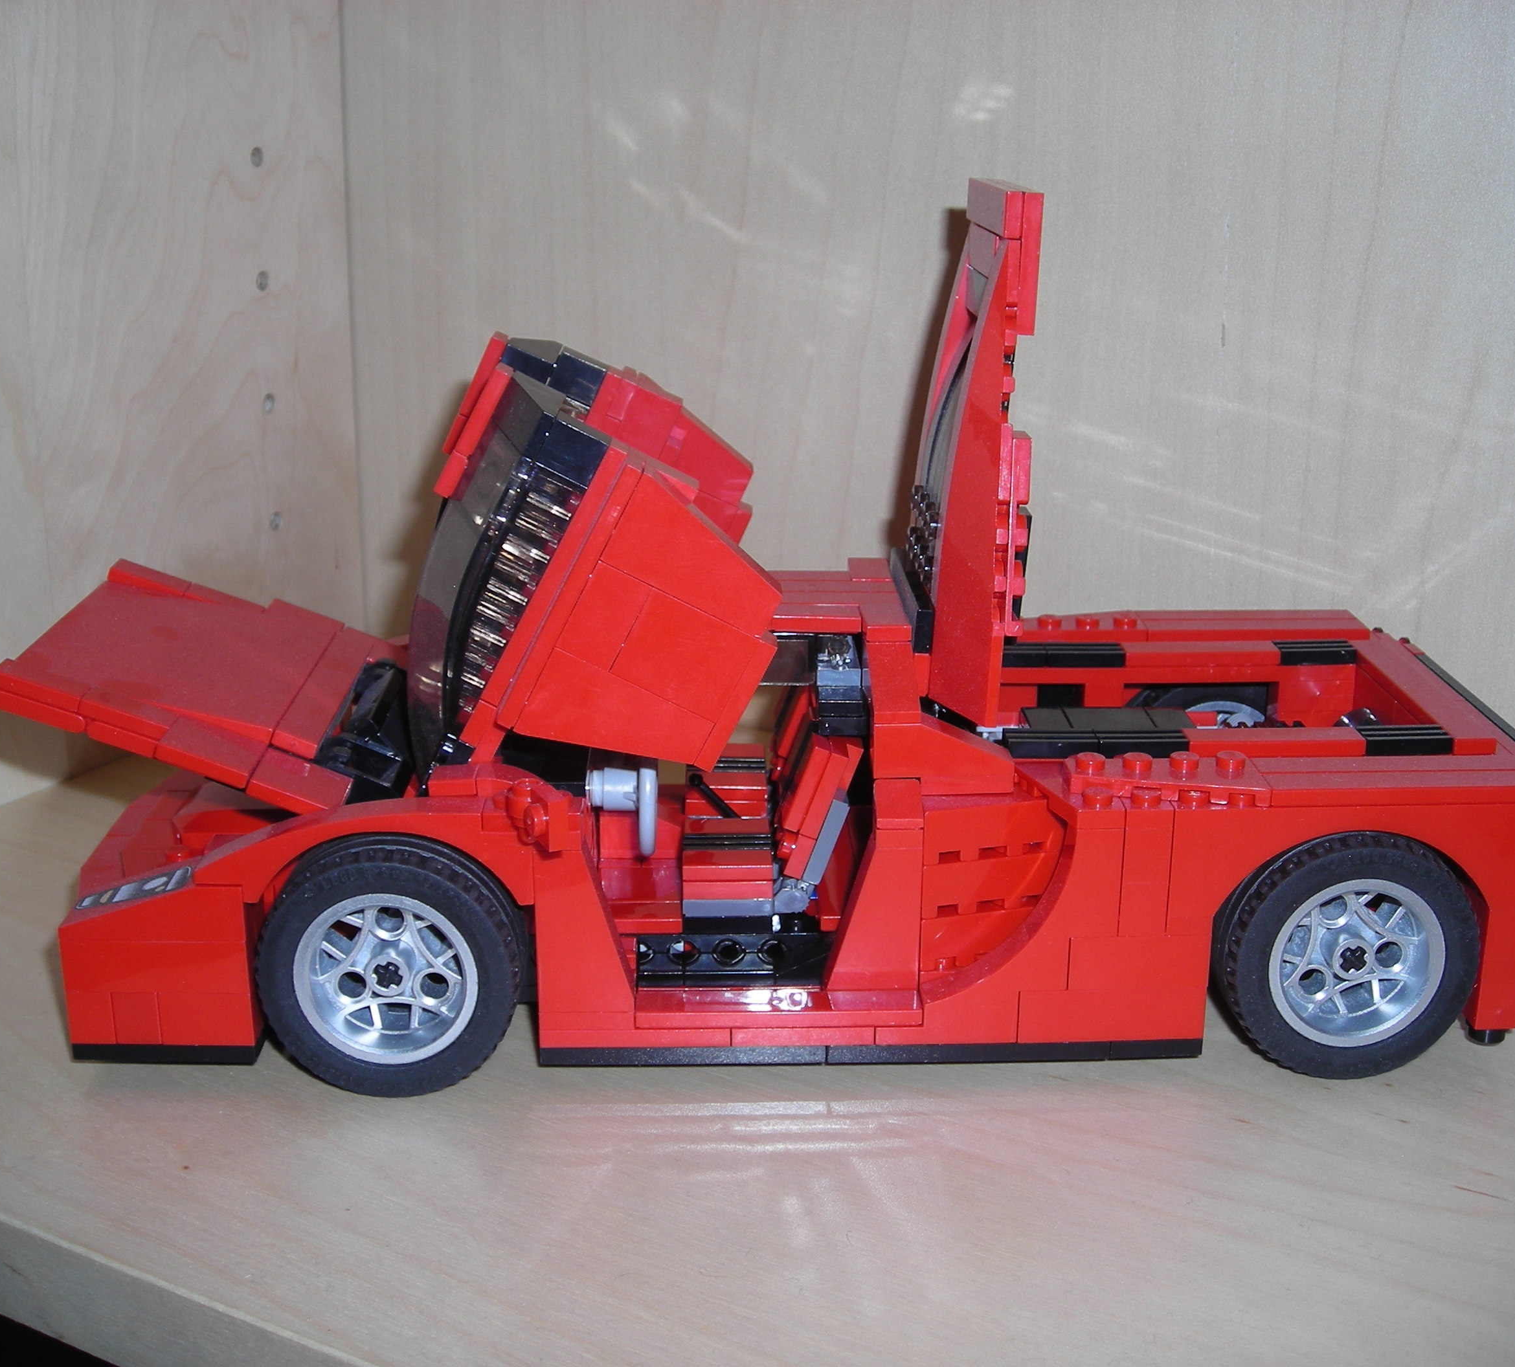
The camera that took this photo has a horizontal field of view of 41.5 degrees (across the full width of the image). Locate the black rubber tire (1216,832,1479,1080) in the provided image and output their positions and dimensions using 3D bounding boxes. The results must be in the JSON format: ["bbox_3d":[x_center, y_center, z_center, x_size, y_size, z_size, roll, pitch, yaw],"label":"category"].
[{"bbox_3d":[0.098,0.043,0.336,0.043,0.043,0.022,0,16,-1],"label":"black rubber tire"}]

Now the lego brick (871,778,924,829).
[{"bbox_3d":[0.024,0.021,0.337,0.008,0.006,0.008,0,16,-1],"label":"lego brick"}]

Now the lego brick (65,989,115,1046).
[{"bbox_3d":[-0.111,0.055,0.338,0.008,0.010,0.008,0,16,-1],"label":"lego brick"}]

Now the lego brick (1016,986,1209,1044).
[{"bbox_3d":[0.059,0.054,0.338,0.032,0.010,0.008,0,16,-1],"label":"lego brick"}]

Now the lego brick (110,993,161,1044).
[{"bbox_3d":[-0.104,0.055,0.338,0.008,0.010,0.008,0,16,-1],"label":"lego brick"}]

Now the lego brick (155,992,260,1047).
[{"bbox_3d":[-0.092,0.055,0.338,0.016,0.010,0.008,0,16,-1],"label":"lego brick"}]

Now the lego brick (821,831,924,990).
[{"bbox_3d":[0.020,0.038,0.342,0.016,0.029,0.008,0,16,-1],"label":"lego brick"}]

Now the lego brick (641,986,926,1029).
[{"bbox_3d":[0.004,0.055,0.338,0.048,0.003,0.008,0,16,-1],"label":"lego brick"}]

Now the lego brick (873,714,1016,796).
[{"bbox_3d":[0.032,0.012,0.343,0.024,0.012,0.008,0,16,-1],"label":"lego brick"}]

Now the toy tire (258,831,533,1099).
[{"bbox_3d":[-0.061,0.046,0.336,0.043,0.043,0.022,0,16,-1],"label":"toy tire"}]

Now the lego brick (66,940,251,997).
[{"bbox_3d":[-0.100,0.046,0.335,0.032,0.010,0.008,0,16,-1],"label":"lego brick"}]

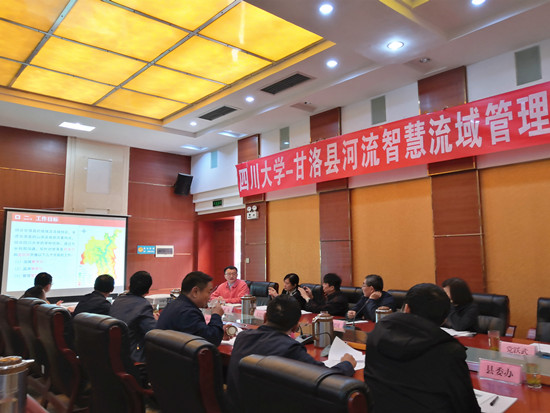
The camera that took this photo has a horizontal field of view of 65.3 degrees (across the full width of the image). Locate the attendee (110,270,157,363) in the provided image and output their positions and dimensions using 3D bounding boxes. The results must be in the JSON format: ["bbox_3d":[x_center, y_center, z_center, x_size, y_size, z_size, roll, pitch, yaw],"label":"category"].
[{"bbox_3d":[-0.950,1.130,3.021,0.540,1.300,0.780,-5,-7,33],"label":"attendee"}]

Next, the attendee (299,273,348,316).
[{"bbox_3d":[0.467,1.245,3.979,0.780,1.250,0.540,2,-7,-22],"label":"attendee"}]

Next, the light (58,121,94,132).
[{"bbox_3d":[-3.744,-1.512,8.161,0.580,0.060,0.310,5,-8,-41],"label":"light"}]

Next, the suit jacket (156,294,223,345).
[{"bbox_3d":[-0.440,0.880,2.468,0.500,0.730,0.550,4,-8,-37],"label":"suit jacket"}]

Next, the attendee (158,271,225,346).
[{"bbox_3d":[-0.423,1.056,2.463,0.800,1.320,0.560,4,-8,-37],"label":"attendee"}]

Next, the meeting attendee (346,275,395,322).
[{"bbox_3d":[0.969,1.255,4.036,0.750,1.180,0.600,3,-7,-34],"label":"meeting attendee"}]

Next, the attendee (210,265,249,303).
[{"bbox_3d":[-0.614,1.413,5.739,0.580,1.250,0.750,-3,-6,23],"label":"attendee"}]

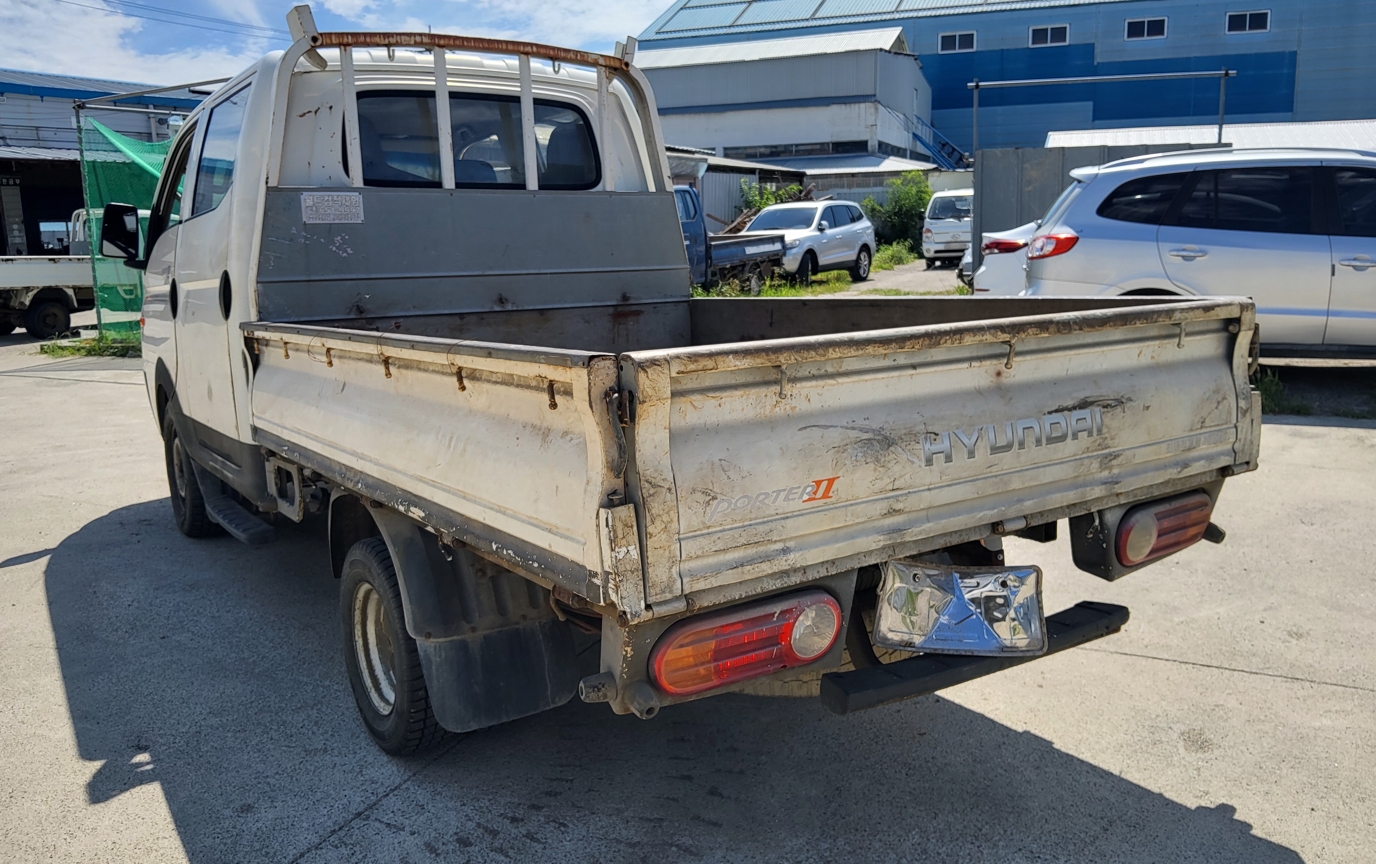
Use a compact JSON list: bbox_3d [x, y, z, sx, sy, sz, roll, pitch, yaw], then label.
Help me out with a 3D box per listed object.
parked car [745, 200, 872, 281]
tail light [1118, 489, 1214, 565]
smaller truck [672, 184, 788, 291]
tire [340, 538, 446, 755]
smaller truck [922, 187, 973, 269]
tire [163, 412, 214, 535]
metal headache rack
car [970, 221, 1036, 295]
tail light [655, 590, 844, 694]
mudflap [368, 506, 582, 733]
[{"bbox_3d":[2.328,-3.978,21.646,1.890,1.730,4.670,4,11,31],"label":"parked car"},{"bbox_3d":[1.045,0.208,2.276,0.365,0.125,0.070,-8,10,-34],"label":"tail light"},{"bbox_3d":[-0.209,-3.120,17.762,1.740,1.970,5.120,5,14,30],"label":"smaller truck"},{"bbox_3d":[-0.728,0.531,2.619,0.150,0.560,0.560,-8,12,-34],"label":"tire"},{"bbox_3d":[7.525,-5.351,27.550,1.740,1.970,5.100,3,12,22],"label":"smaller truck"},{"bbox_3d":[-2.253,0.153,4.740,0.195,0.645,0.645,-8,12,-34],"label":"tire"},{"bbox_3d":[-0.679,-1.100,3.508,1.500,0.560,0.140,-8,10,-34],"label":"metal headache rack"},{"bbox_3d":[5.307,-1.662,10.367,1.780,1.450,4.530,-9,13,-39],"label":"car"},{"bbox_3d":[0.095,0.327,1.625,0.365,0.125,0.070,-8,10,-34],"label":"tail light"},{"bbox_3d":[-0.491,0.405,2.446,0.380,0.470,0.380,-8,12,-34],"label":"mudflap"}]

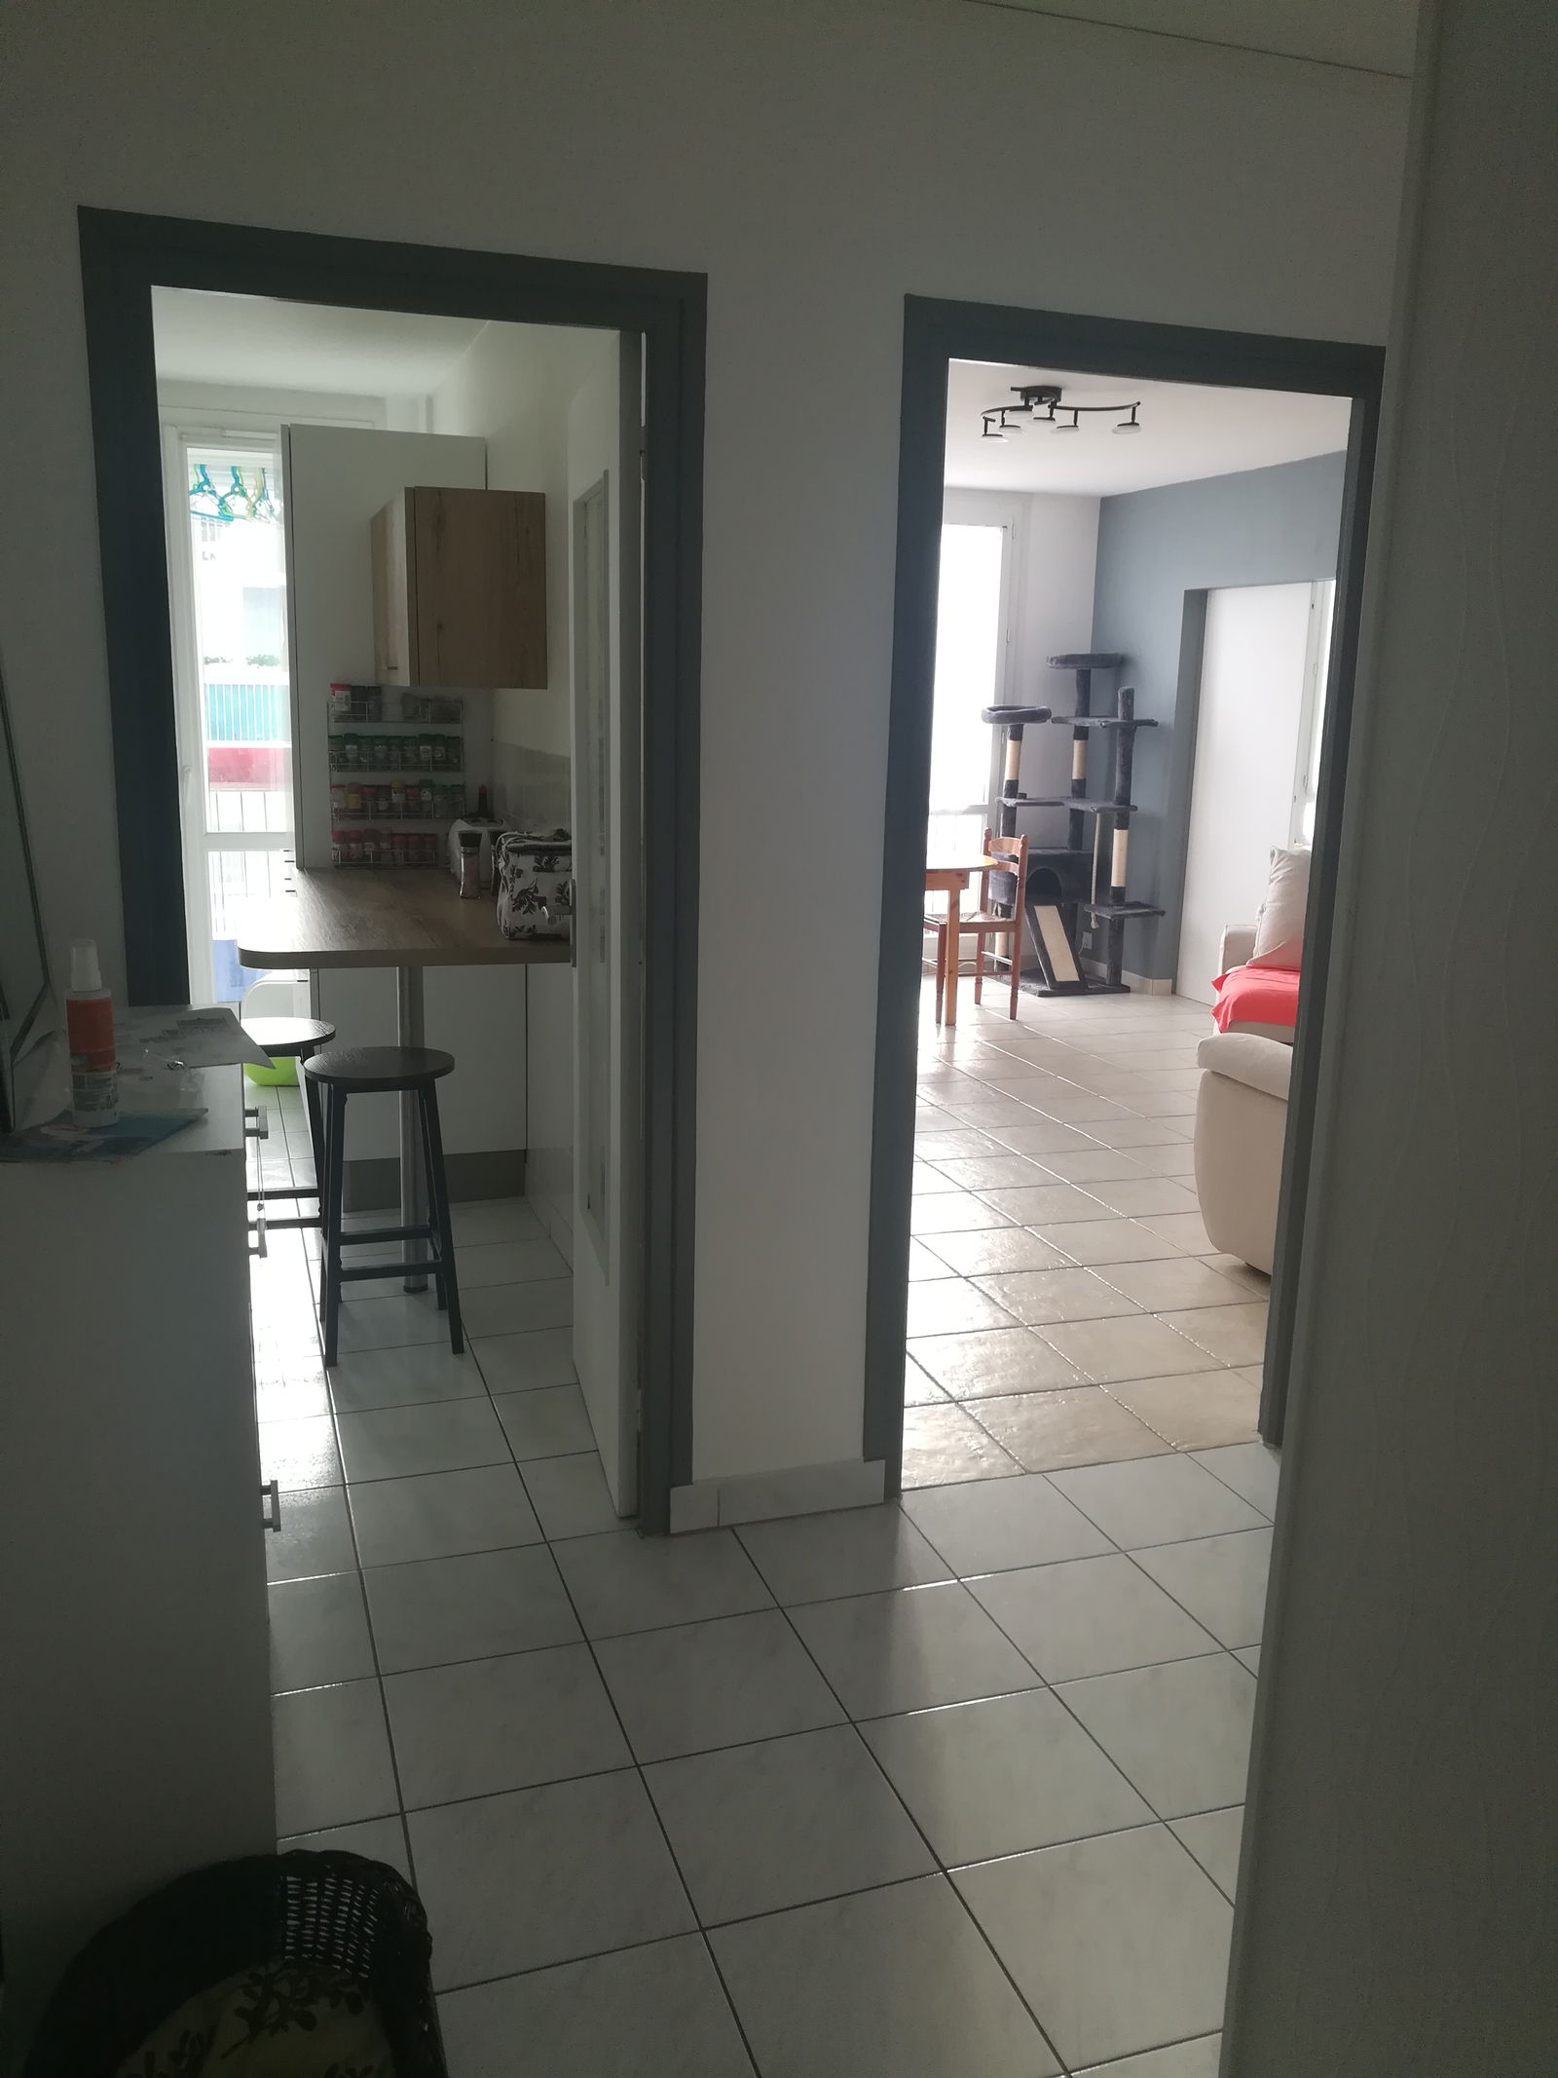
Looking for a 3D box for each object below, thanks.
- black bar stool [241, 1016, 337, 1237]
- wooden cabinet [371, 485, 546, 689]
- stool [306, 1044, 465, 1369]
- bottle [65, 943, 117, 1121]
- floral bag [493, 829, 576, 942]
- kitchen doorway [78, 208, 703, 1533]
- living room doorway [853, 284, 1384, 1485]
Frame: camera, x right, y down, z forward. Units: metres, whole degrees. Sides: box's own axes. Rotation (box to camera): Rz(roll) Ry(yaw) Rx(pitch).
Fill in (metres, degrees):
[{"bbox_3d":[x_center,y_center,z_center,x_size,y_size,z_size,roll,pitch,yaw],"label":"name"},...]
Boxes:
[{"bbox_3d":[-1.265,0.305,3.900,0.330,0.660,0.330,-3,12,-19],"label":"black bar stool"},{"bbox_3d":[-0.932,-1.256,4.461,0.357,0.505,0.945,-3,12,-19],"label":"wooden cabinet"},{"bbox_3d":[-0.906,0.377,3.597,0.330,0.660,0.330,-3,12,-19],"label":"stool"},{"bbox_3d":[-0.681,-0.006,1.543,0.047,0.181,0.047,-4,13,-24],"label":"bottle"},{"bbox_3d":[-0.535,-0.360,3.596,0.210,0.245,0.145,-3,12,-19],"label":"floral bag"},{"bbox_3d":[-0.568,-0.130,2.511,0.890,2.110,0.110,-3,12,-19],"label":"kitchen doorway"},{"bbox_3d":[0.613,-0.190,2.924,0.925,2.130,0.110,-3,12,-19],"label":"living room doorway"}]

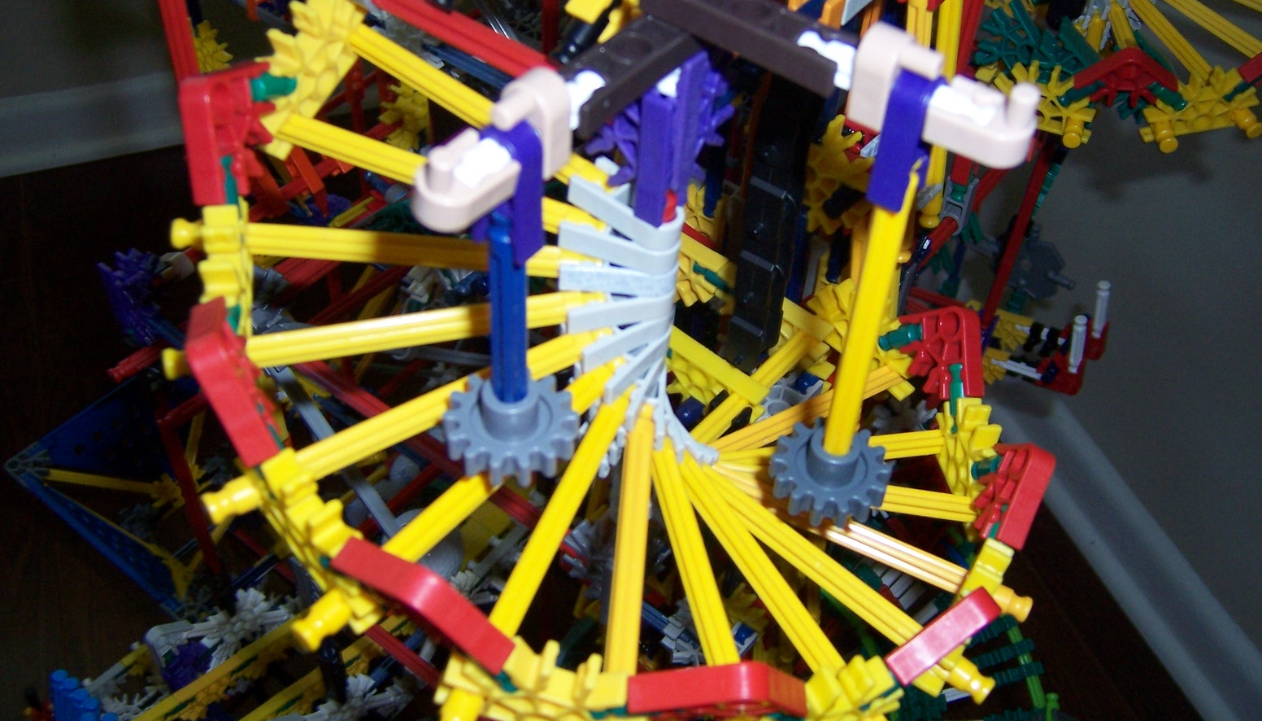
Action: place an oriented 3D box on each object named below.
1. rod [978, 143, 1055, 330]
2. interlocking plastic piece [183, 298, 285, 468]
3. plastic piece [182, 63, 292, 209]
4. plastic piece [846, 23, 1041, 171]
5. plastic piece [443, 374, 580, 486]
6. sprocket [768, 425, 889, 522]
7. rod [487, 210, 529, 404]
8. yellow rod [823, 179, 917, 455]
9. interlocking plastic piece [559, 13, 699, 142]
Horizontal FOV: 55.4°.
[{"bbox_3d":[0.183,-0.060,0.564,0.006,0.130,0.006,28,52,21],"label":"rod"},{"bbox_3d":[-0.069,0.003,0.209,0.006,0.023,0.023,-21,23,-12],"label":"interlocking plastic piece"},{"bbox_3d":[-0.077,-0.044,0.233,0.006,0.023,0.023,3,19,9],"label":"plastic piece"},{"bbox_3d":[0.048,-0.039,0.180,0.028,0.016,0.009,29,53,19],"label":"plastic piece"},{"bbox_3d":[-0.022,0.010,0.225,0.025,0.013,0.025,2,47,-2],"label":"plastic piece"},{"bbox_3d":[0.043,0.022,0.254,0.025,0.013,0.025,1,49,-1],"label":"sprocket"},{"bbox_3d":[-0.021,-0.006,0.207,0.006,0.054,0.006,32,53,23],"label":"rod"},{"bbox_3d":[0.043,-0.004,0.224,0.006,0.086,0.006,28,54,21],"label":"yellow rod"},{"bbox_3d":[0.000,-0.048,0.196,0.009,0.006,0.036,33,55,22],"label":"interlocking plastic piece"}]

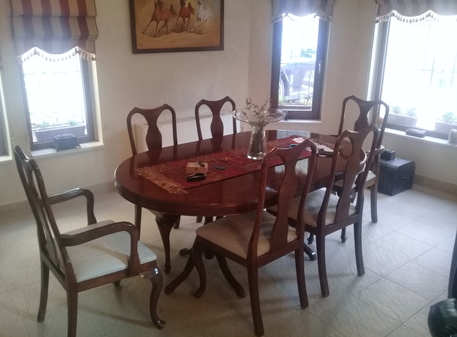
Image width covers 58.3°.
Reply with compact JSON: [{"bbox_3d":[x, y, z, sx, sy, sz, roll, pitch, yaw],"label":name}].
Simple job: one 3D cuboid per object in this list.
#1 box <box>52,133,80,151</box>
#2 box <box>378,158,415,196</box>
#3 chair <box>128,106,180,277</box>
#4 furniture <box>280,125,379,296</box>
[{"bbox_3d":[-1.485,-0.239,3.715,0.170,0.124,0.120,-13,23,-34],"label":"box"},{"bbox_3d":[1.652,0.048,4.266,0.360,0.310,0.380,-13,23,-35],"label":"box"},{"bbox_3d":[-0.391,0.105,2.912,0.510,1.037,0.550,-16,25,-40],"label":"chair"},{"bbox_3d":[0.597,0.203,2.652,0.510,1.037,0.550,-14,23,-36],"label":"furniture"}]

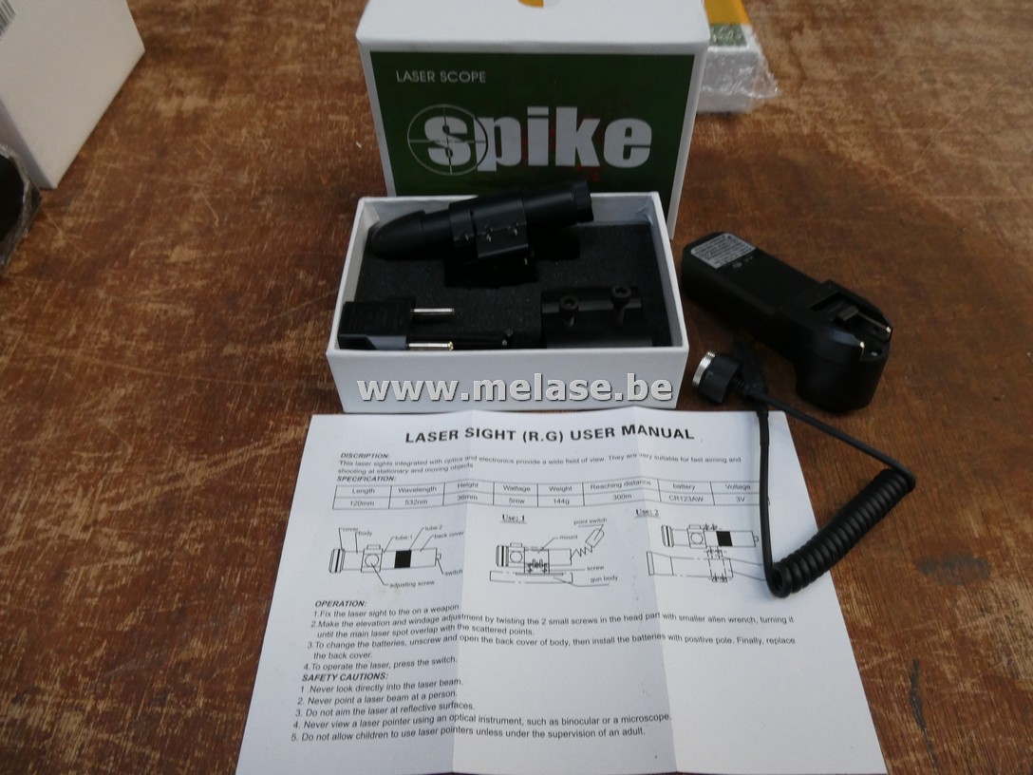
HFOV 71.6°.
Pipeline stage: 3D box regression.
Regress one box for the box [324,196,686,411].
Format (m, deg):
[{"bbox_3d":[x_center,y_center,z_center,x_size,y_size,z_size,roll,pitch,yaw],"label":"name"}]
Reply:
[{"bbox_3d":[-0.003,-0.043,0.343,0.150,0.040,0.105,-1,51,1],"label":"box"}]

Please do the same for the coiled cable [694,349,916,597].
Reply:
[{"bbox_3d":[0.113,0.020,0.303,0.082,0.019,0.121,-16,52,-12],"label":"coiled cable"}]

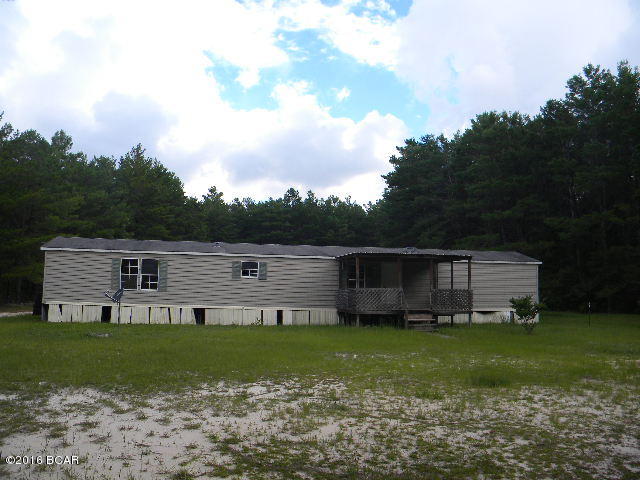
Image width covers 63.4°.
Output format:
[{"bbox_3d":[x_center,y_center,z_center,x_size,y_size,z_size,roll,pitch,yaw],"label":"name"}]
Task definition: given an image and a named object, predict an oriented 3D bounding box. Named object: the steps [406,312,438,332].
[{"bbox_3d":[4.084,3.293,20.720,1.190,0.700,0.950,2,-5,-6],"label":"steps"}]

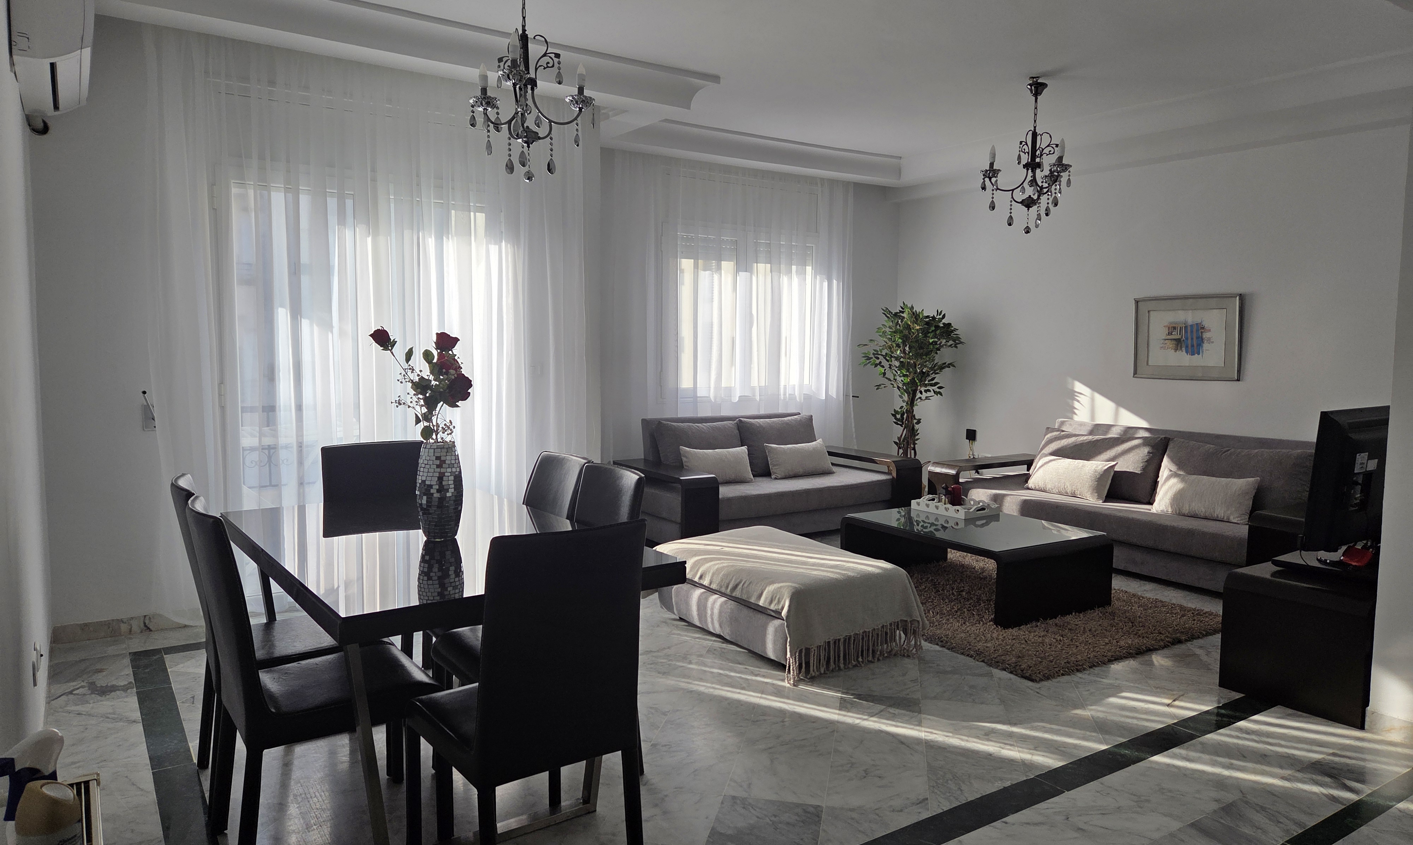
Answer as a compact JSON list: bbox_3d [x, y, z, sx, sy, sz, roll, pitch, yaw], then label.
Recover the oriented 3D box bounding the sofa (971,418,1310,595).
[{"bbox_3d":[2.724,0.470,6.049,0.900,0.828,2.474,-3,6,-34],"label":"sofa"}]

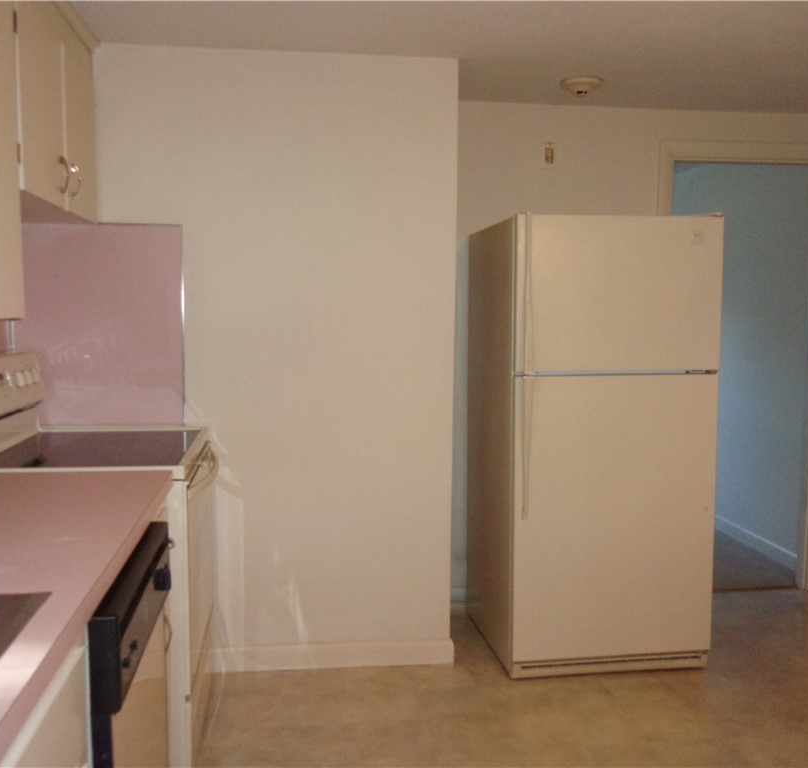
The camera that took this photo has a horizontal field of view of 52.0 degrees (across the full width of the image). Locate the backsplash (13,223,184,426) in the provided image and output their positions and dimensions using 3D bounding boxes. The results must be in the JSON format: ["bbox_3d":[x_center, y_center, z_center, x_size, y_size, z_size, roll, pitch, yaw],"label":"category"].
[{"bbox_3d":[-1.071,-0.200,2.904,0.587,0.719,0.012,-1,5,-8],"label":"backsplash"}]

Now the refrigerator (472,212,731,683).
[{"bbox_3d":[0.720,0.216,3.339,0.766,1.681,0.727,-1,5,-9],"label":"refrigerator"}]

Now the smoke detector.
[{"bbox_3d":[0.713,-1.178,3.315,0.170,0.050,0.170,-1,5,-8],"label":"smoke detector"}]

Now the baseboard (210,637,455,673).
[{"bbox_3d":[-0.263,1.028,3.126,0.933,0.100,0.016,-1,5,-8],"label":"baseboard"}]

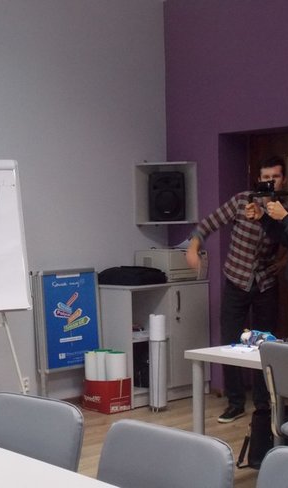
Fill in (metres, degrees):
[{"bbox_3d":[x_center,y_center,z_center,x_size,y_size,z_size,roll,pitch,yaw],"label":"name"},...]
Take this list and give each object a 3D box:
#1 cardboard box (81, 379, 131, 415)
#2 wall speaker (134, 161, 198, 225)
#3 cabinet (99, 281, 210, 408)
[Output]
[{"bbox_3d":[-0.270,1.122,6.480,0.260,0.235,0.290,-3,3,-39],"label":"cardboard box"},{"bbox_3d":[0.187,-0.419,7.170,0.500,0.490,0.360,-1,2,6],"label":"wall speaker"},{"bbox_3d":[0.085,0.764,6.874,0.790,0.905,0.430,-3,3,-39],"label":"cabinet"}]

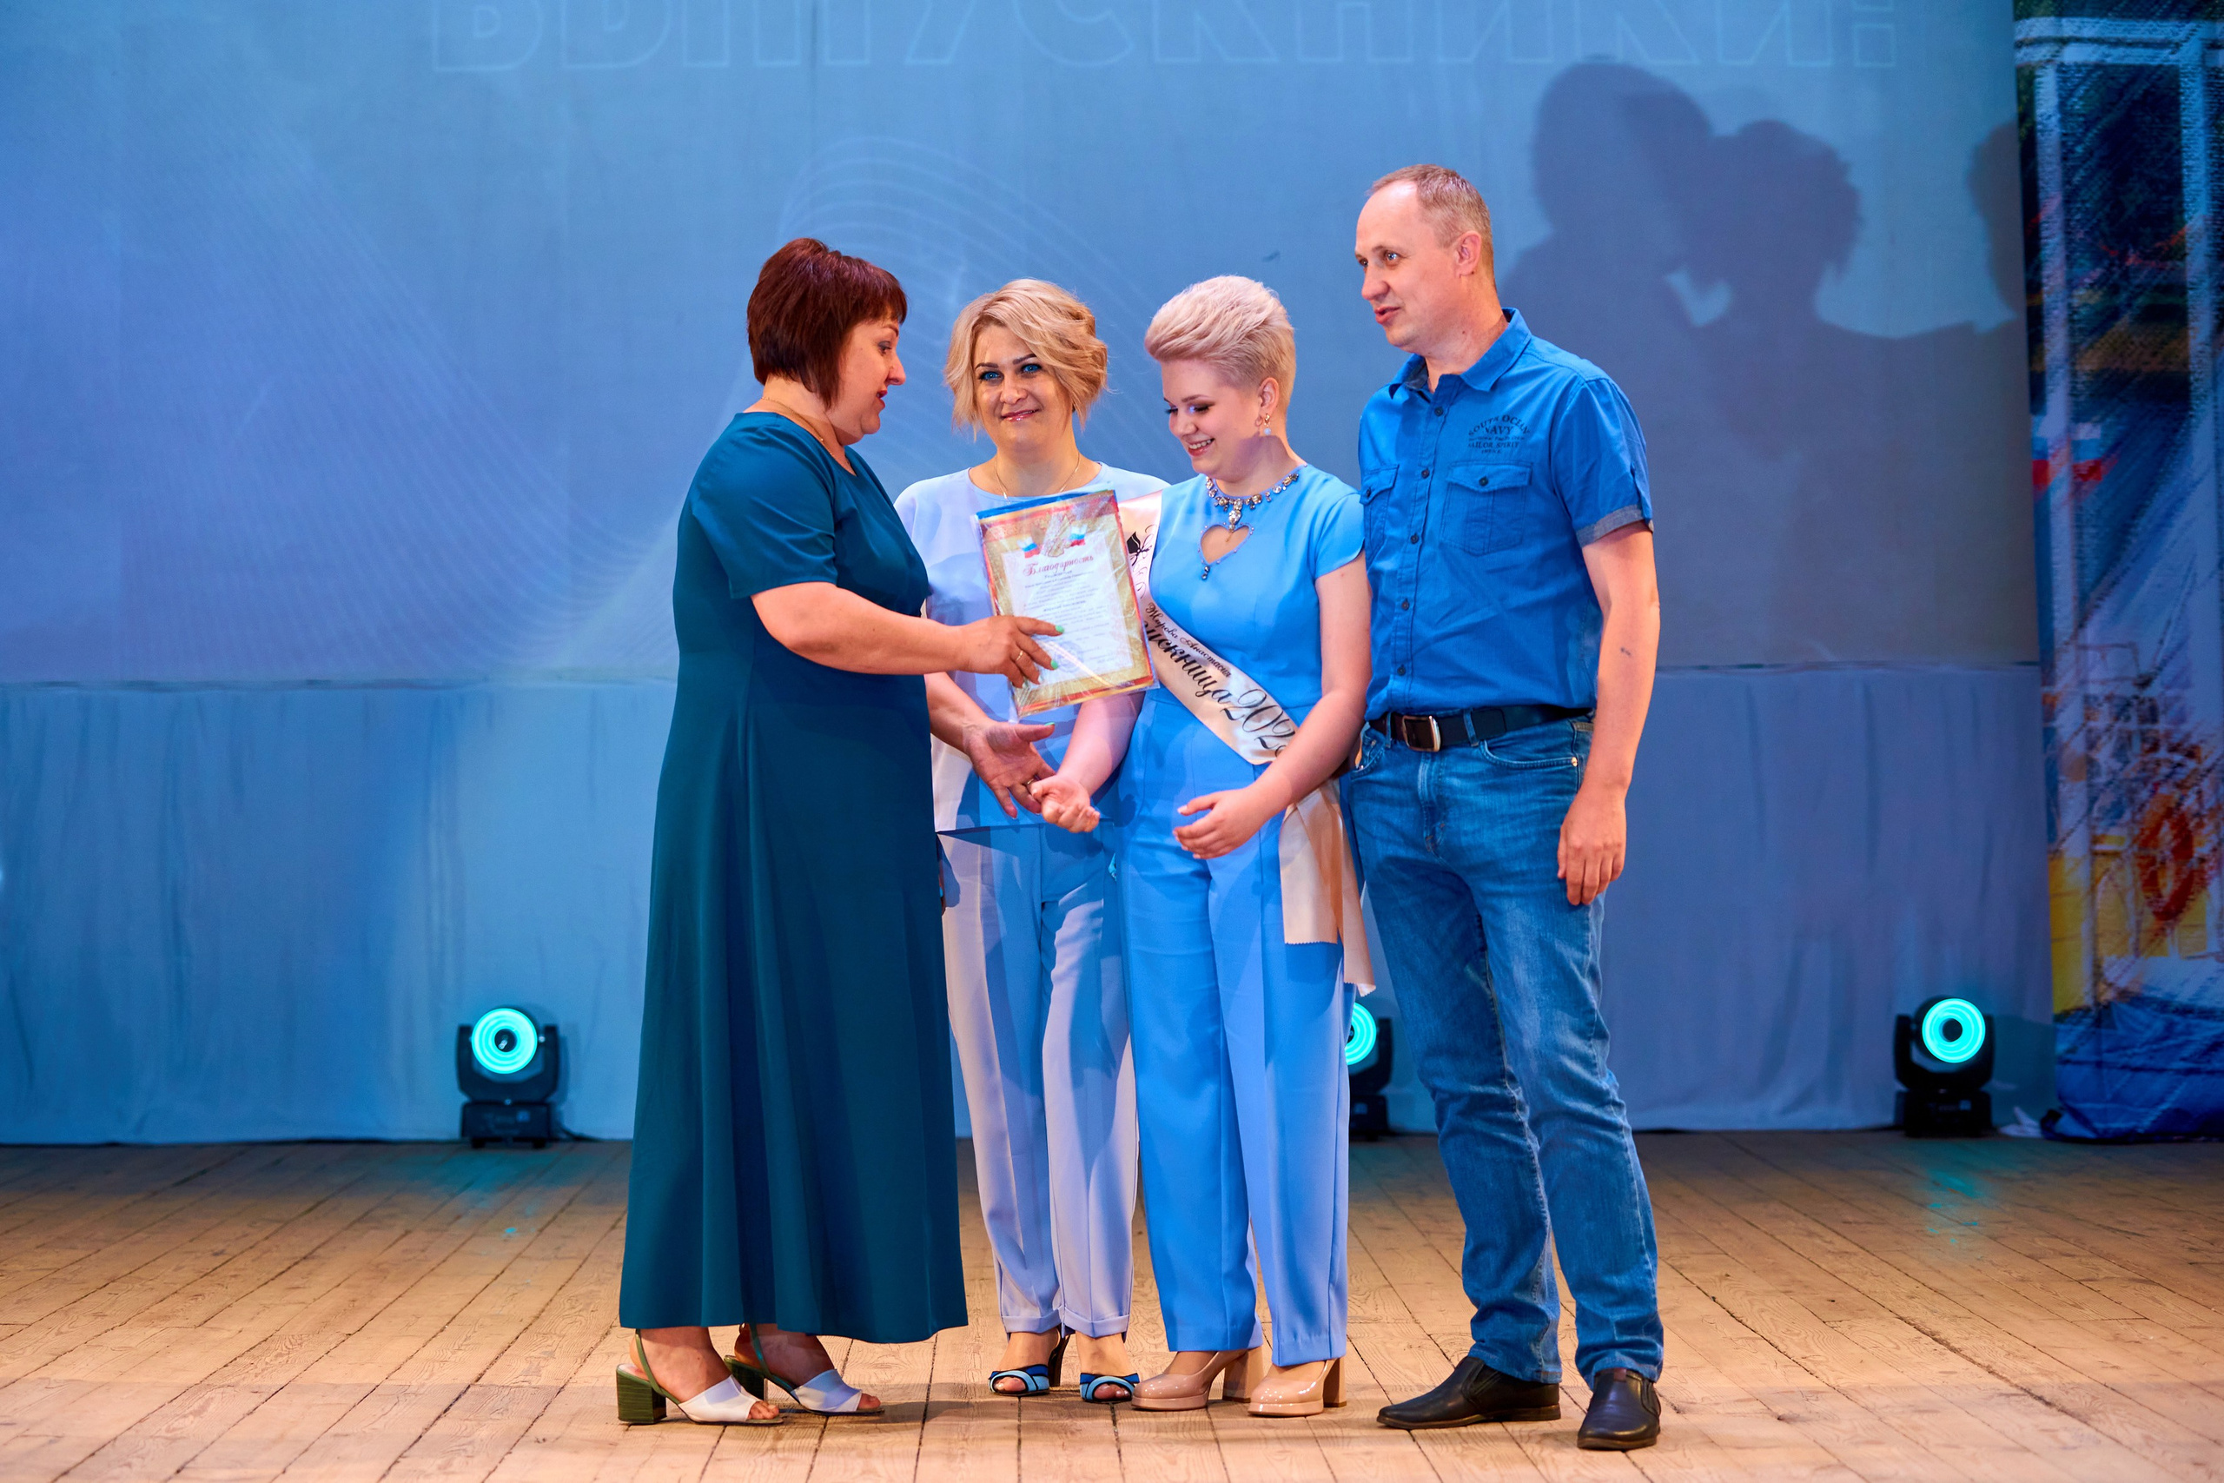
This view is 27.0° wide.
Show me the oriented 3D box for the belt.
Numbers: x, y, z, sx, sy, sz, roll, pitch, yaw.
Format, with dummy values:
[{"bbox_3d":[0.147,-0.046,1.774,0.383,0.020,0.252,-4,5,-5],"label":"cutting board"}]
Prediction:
[{"bbox_3d":[0.527,-0.018,6.721,0.345,0.060,0.260,-1,-1,29],"label":"belt"}]

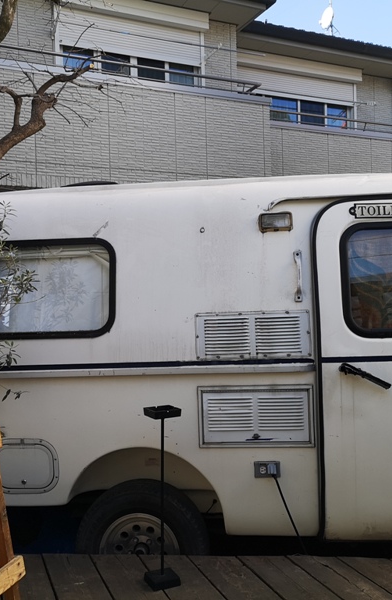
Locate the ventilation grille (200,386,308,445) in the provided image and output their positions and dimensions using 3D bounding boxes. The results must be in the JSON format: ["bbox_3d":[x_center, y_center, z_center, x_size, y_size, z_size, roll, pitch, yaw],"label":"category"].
[{"bbox_3d":[0.278,0.535,2.862,0.525,0.280,0.030,-1,-2,6],"label":"ventilation grille"}]

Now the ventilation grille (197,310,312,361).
[{"bbox_3d":[0.266,0.168,2.886,0.520,0.215,0.025,-1,-4,6],"label":"ventilation grille"}]

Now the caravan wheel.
[{"bbox_3d":[-0.256,1.206,3.050,0.635,0.635,0.200,-1,0,5],"label":"caravan wheel"}]

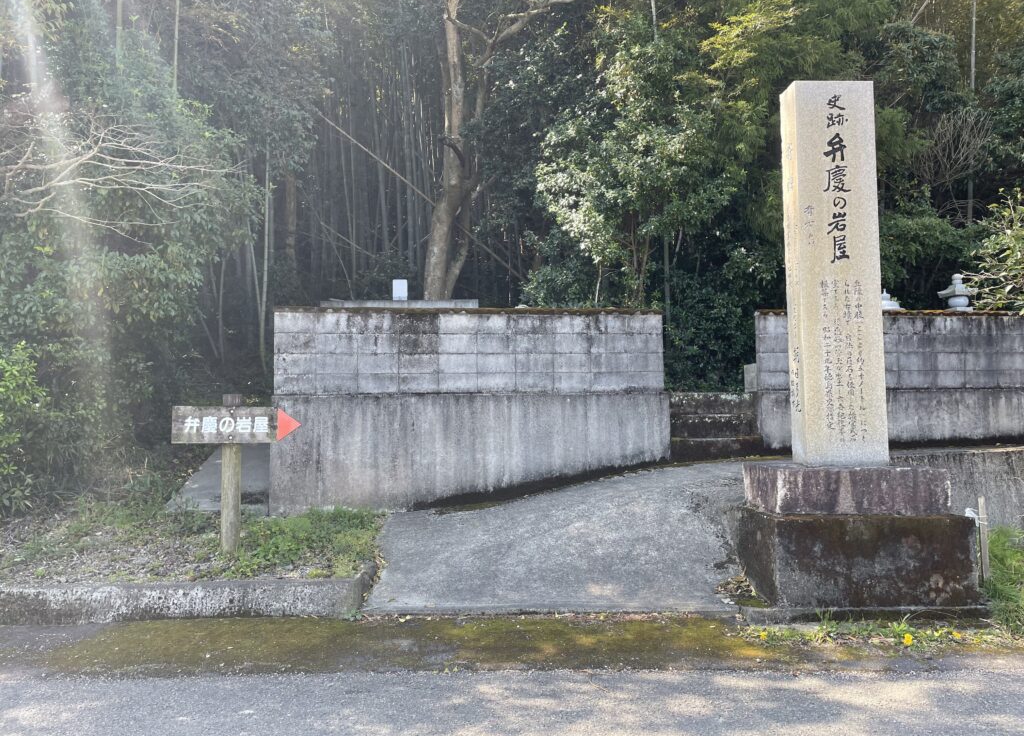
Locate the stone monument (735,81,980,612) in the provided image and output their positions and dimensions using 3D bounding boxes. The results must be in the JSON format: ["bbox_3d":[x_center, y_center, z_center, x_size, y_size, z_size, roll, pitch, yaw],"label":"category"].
[{"bbox_3d":[2.680,-0.267,6.312,1.490,4.140,1.020,-1,-3,0],"label":"stone monument"}]

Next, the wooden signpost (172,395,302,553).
[{"bbox_3d":[-2.331,0.893,6.540,1.090,1.335,0.180,0,-3,-2],"label":"wooden signpost"}]

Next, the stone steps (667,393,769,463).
[{"bbox_3d":[2.156,0.633,8.638,1.060,0.750,0.800,0,-3,-9],"label":"stone steps"}]

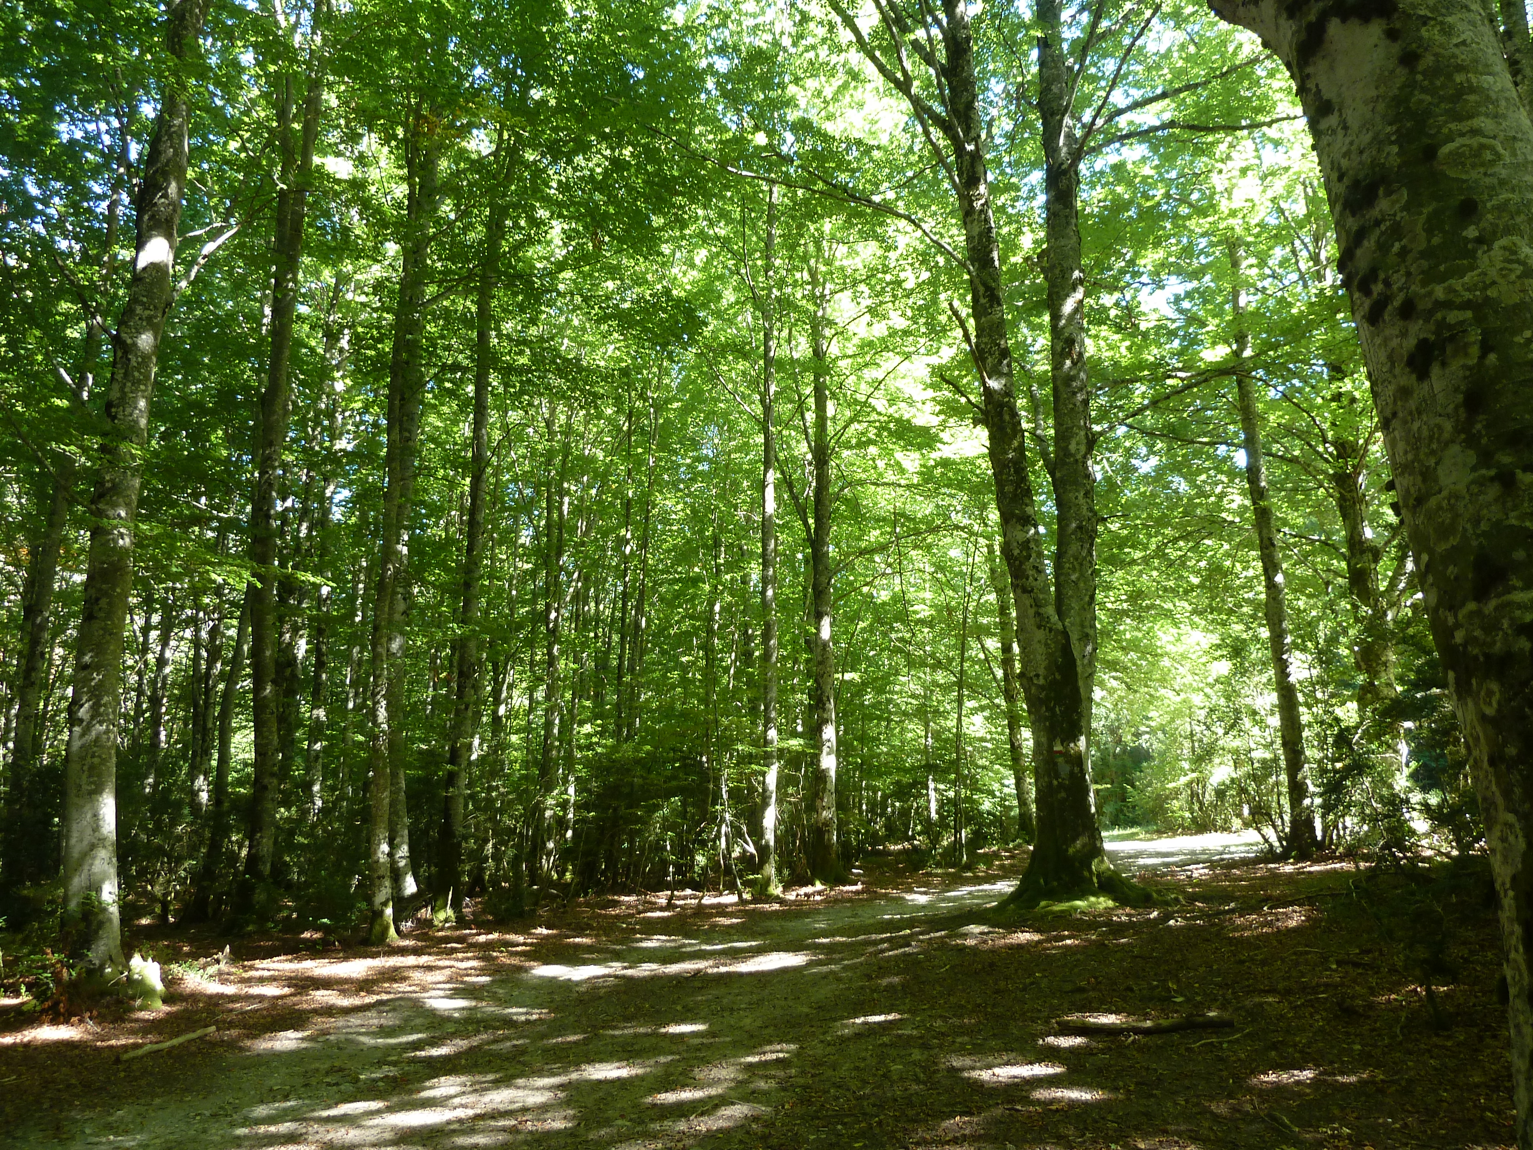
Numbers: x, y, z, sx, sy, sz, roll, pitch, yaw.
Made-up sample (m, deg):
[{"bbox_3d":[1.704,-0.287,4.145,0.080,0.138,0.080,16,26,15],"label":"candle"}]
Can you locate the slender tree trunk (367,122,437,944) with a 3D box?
[{"bbox_3d":[-3.286,-0.594,10.221,0.360,7.600,0.340,0,-9,0],"label":"slender tree trunk"}]

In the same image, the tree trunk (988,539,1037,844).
[{"bbox_3d":[4.287,2.011,19.533,0.340,5.290,0.320,-5,-9,-1],"label":"tree trunk"}]

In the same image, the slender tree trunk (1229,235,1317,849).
[{"bbox_3d":[7.865,-0.597,17.533,0.460,9.830,0.440,-2,-9,0],"label":"slender tree trunk"}]

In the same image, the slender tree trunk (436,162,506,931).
[{"bbox_3d":[-2.929,-0.666,11.252,0.350,8.000,0.340,1,-9,0],"label":"slender tree trunk"}]

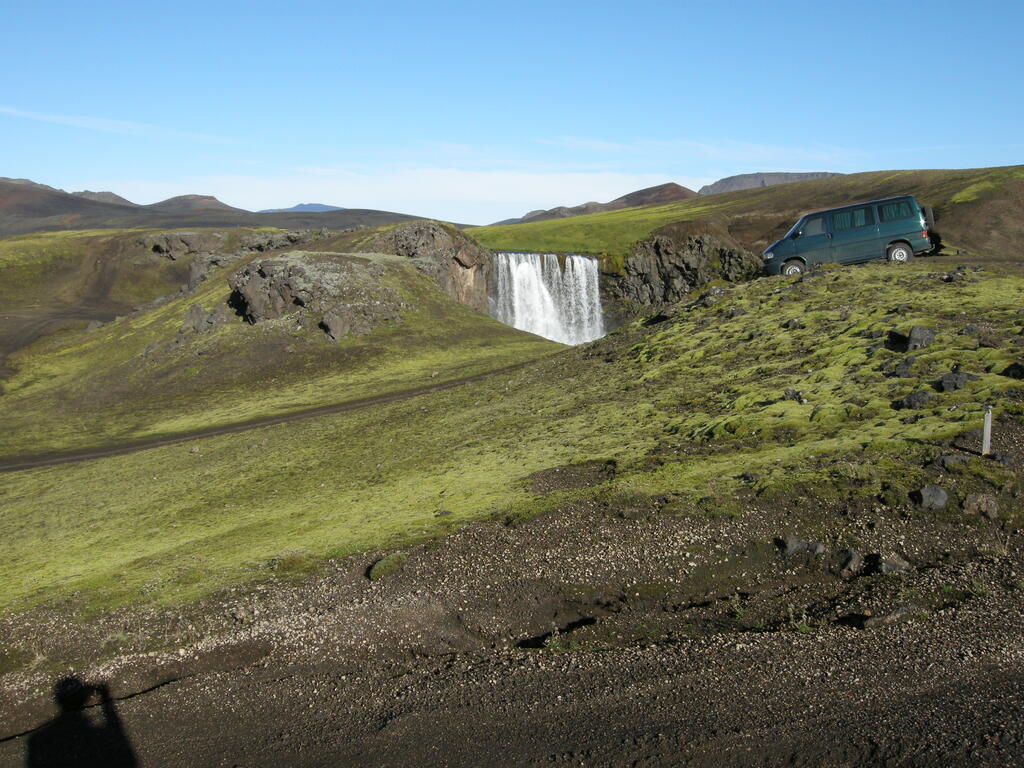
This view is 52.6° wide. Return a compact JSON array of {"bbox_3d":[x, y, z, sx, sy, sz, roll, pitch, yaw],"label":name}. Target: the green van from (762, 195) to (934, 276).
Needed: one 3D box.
[{"bbox_3d":[9.780,-4.170,30.250,4.880,1.940,1.860,-7,4,21],"label":"green van"}]

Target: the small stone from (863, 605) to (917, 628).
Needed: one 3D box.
[{"bbox_3d":[1.606,0.988,4.400,0.210,0.070,0.120,-3,8,-22],"label":"small stone"}]

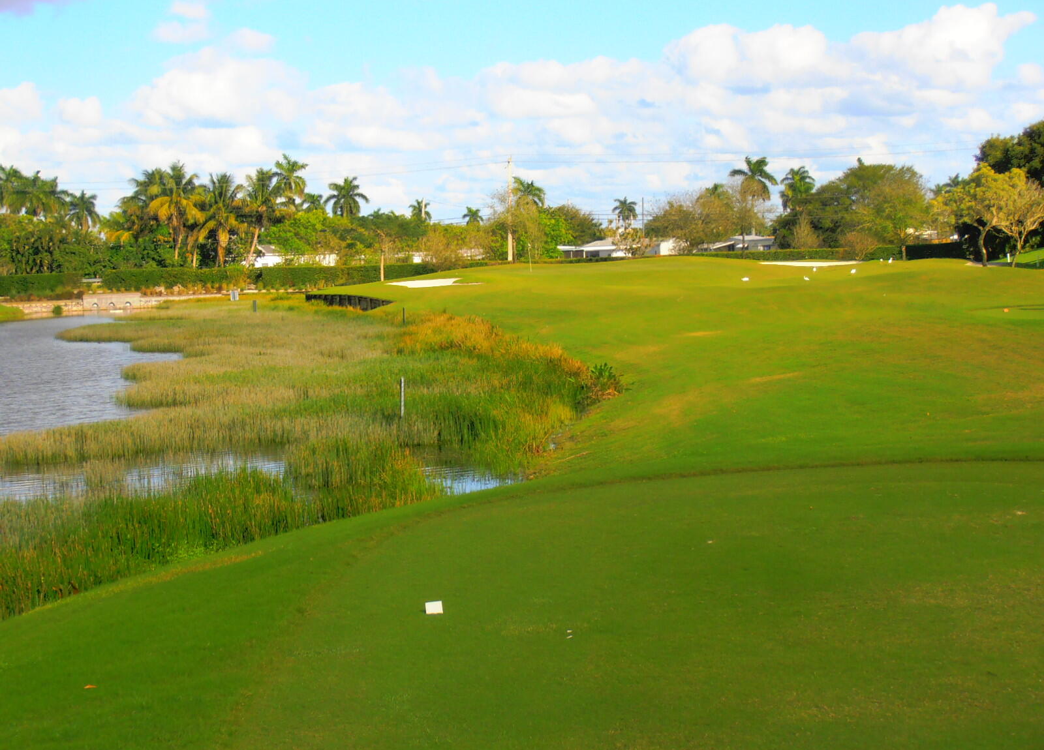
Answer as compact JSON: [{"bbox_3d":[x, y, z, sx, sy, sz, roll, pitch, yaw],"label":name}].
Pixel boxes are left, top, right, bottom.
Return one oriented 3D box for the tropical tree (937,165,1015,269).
[{"bbox_3d":[35.059,-12.352,205.176,6.050,7.870,5.750,0,3,0],"label":"tropical tree"}]

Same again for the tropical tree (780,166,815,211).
[{"bbox_3d":[28.565,-15.800,275.259,4.300,11.600,4.080,0,3,0],"label":"tropical tree"}]

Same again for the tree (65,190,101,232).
[{"bbox_3d":[-49.600,-15.857,300.000,4.000,10.050,4.000,0,3,0],"label":"tree"}]

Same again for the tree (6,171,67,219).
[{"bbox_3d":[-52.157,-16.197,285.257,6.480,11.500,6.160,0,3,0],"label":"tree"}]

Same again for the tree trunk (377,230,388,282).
[{"bbox_3d":[-10.510,-8.943,200.000,0.750,3.810,0.600,0,3,0],"label":"tree trunk"}]

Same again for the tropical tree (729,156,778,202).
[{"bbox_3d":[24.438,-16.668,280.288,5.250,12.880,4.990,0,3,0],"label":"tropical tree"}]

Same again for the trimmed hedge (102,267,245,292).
[{"bbox_3d":[-29.029,-7.914,222.000,12.300,1.980,1.400,0,3,0],"label":"trimmed hedge"}]

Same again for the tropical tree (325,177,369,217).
[{"bbox_3d":[-19.446,-16.488,295.250,4.900,11.180,4.650,0,3,0],"label":"tropical tree"}]

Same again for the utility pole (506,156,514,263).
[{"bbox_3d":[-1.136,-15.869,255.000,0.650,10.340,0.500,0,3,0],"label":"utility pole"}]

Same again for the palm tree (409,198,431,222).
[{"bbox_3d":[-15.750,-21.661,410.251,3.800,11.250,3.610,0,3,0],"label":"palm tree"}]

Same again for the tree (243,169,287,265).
[{"bbox_3d":[-23.076,-13.275,238.000,4.100,10.680,4.100,0,3,0],"label":"tree"}]

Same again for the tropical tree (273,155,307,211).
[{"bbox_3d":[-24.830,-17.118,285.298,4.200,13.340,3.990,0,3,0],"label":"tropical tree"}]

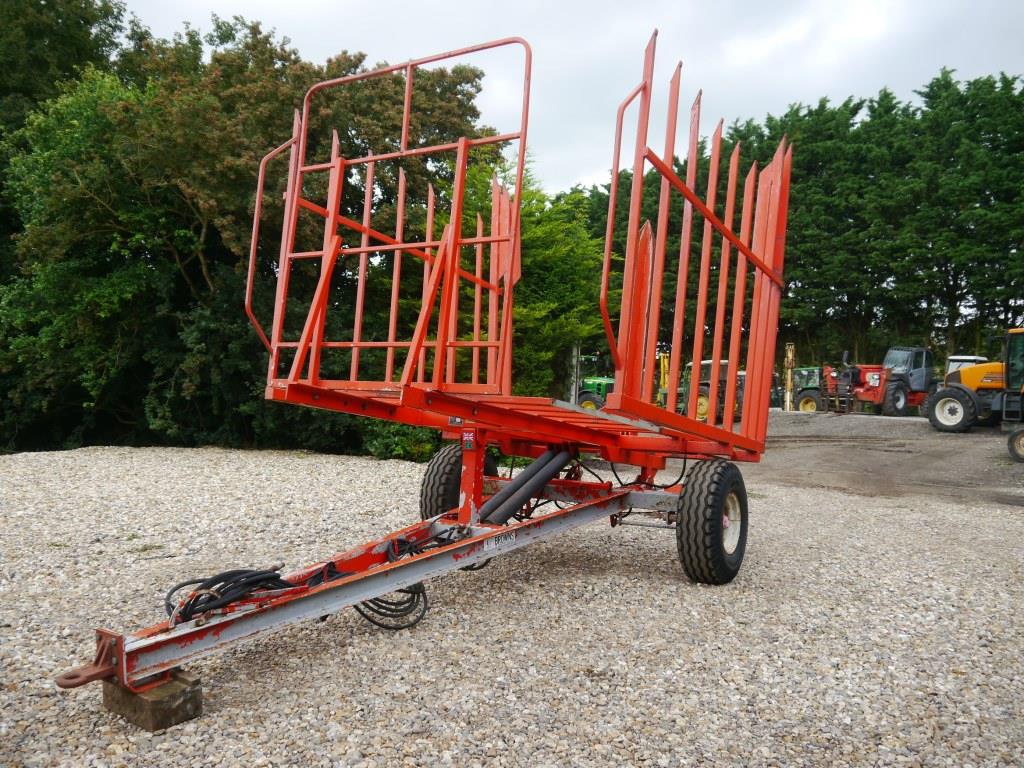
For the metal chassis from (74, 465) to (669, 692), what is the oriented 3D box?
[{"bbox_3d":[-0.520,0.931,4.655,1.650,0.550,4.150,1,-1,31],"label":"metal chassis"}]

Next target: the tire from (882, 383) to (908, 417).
[{"bbox_3d":[13.576,0.538,29.300,1.240,1.240,0.440,2,-1,-38],"label":"tire"}]

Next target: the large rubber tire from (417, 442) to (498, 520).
[{"bbox_3d":[-0.413,0.935,6.902,0.284,0.858,0.858,1,-1,31],"label":"large rubber tire"}]

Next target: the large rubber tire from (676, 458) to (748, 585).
[{"bbox_3d":[1.417,0.964,5.798,0.284,0.858,0.858,1,-1,31],"label":"large rubber tire"}]

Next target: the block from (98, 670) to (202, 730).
[{"bbox_3d":[-1.404,1.224,3.242,0.360,0.125,0.230,1,-1,31],"label":"block"}]

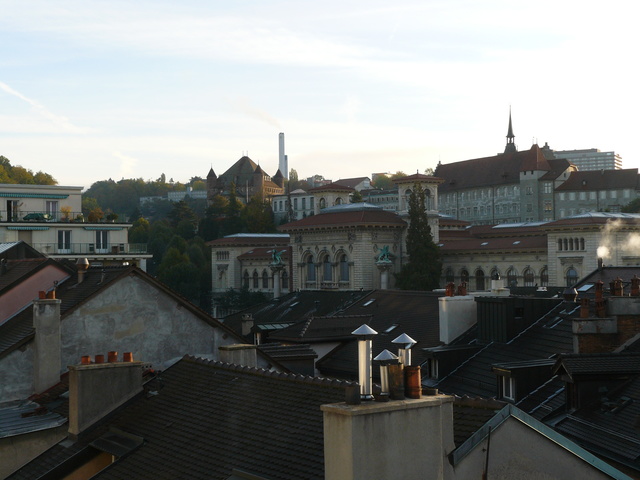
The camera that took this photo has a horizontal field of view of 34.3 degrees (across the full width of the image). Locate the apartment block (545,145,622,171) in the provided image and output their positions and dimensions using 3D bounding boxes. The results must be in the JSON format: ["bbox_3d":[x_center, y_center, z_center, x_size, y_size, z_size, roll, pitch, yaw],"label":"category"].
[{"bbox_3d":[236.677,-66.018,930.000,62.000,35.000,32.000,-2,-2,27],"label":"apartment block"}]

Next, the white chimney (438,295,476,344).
[{"bbox_3d":[6.413,3.600,46.600,1.800,2.050,0.780,0,-2,-22],"label":"white chimney"}]

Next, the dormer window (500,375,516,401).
[{"bbox_3d":[6.903,5.421,38.000,0.200,0.950,0.950,0,-2,-15],"label":"dormer window"}]

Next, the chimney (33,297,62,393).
[{"bbox_3d":[-10.790,4.217,41.000,0.980,3.800,0.500,0,-2,-29],"label":"chimney"}]

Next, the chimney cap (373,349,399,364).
[{"bbox_3d":[1.107,1.961,17.500,0.430,0.230,0.430,-1,-2,0],"label":"chimney cap"}]

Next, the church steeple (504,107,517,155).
[{"bbox_3d":[64.395,-36.677,350.000,3.400,15.600,3.400,-2,-2,27],"label":"church steeple"}]

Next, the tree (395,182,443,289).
[{"bbox_3d":[20.263,1.131,213.000,9.800,26.000,9.800,-1,-2,0],"label":"tree"}]

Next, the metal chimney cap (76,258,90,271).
[{"bbox_3d":[-10.745,1.099,47.000,0.600,0.520,0.600,-1,-2,0],"label":"metal chimney cap"}]

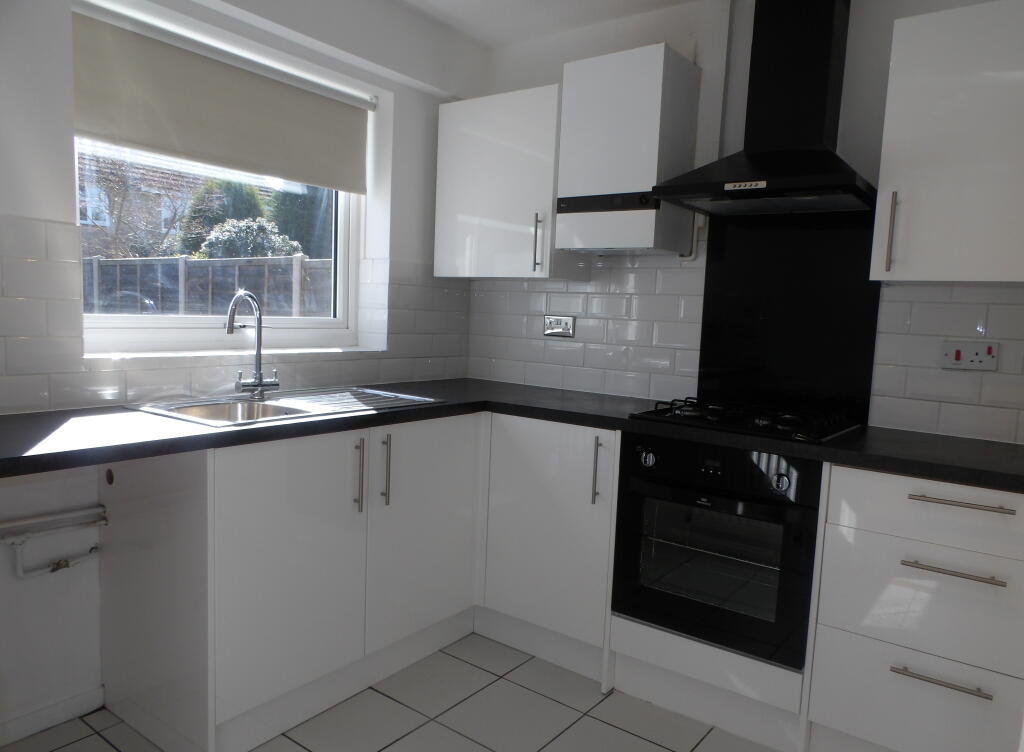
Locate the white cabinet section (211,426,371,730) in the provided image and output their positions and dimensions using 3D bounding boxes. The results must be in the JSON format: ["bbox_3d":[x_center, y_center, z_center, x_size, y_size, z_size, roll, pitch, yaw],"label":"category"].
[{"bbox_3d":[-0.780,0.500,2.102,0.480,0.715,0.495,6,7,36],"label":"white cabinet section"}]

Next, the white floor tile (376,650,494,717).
[{"bbox_3d":[-0.261,1.026,2.377,0.303,0.010,0.333,6,7,36],"label":"white floor tile"}]

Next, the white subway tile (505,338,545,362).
[{"bbox_3d":[0.063,-0.114,3.136,0.200,0.100,0.010,6,7,36],"label":"white subway tile"}]

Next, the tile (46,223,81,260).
[{"bbox_3d":[-1.215,-0.363,1.924,0.010,0.100,0.080,6,7,36],"label":"tile"}]

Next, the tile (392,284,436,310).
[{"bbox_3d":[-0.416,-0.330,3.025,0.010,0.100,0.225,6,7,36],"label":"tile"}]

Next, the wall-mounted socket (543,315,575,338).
[{"bbox_3d":[0.198,-0.213,3.049,0.148,0.086,0.014,6,6,37],"label":"wall-mounted socket"}]

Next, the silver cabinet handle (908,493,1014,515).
[{"bbox_3d":[1.085,0.309,1.716,0.220,0.012,0.034,6,7,36],"label":"silver cabinet handle"}]

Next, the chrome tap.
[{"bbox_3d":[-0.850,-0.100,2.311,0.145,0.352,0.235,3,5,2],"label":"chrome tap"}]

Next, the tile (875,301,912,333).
[{"bbox_3d":[1.232,-0.188,2.288,0.097,0.101,0.009,6,7,36],"label":"tile"}]

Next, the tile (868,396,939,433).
[{"bbox_3d":[1.258,0.121,2.276,0.200,0.100,0.009,6,6,37],"label":"tile"}]

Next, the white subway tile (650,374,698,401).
[{"bbox_3d":[0.625,0.051,2.741,0.196,0.100,0.010,6,7,36],"label":"white subway tile"}]

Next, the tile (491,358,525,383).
[{"bbox_3d":[-0.020,-0.023,3.229,0.200,0.100,0.009,6,7,36],"label":"tile"}]

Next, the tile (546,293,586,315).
[{"bbox_3d":[0.235,-0.300,3.006,0.199,0.100,0.010,6,7,36],"label":"tile"}]

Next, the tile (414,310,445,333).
[{"bbox_3d":[-0.364,-0.235,3.158,0.009,0.100,0.200,6,6,37],"label":"tile"}]

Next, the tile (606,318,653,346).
[{"bbox_3d":[0.474,-0.177,2.856,0.205,0.100,0.009,6,6,37],"label":"tile"}]

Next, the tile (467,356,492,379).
[{"bbox_3d":[-0.152,-0.036,3.301,0.132,0.101,0.010,6,7,36],"label":"tile"}]

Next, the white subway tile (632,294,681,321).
[{"bbox_3d":[0.557,-0.263,2.758,0.200,0.100,0.010,6,7,36],"label":"white subway tile"}]

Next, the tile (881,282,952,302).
[{"bbox_3d":[1.276,-0.270,2.251,0.200,0.070,0.009,6,7,36],"label":"tile"}]

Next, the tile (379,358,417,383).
[{"bbox_3d":[-0.485,-0.021,2.978,0.010,0.100,0.199,6,7,36],"label":"tile"}]

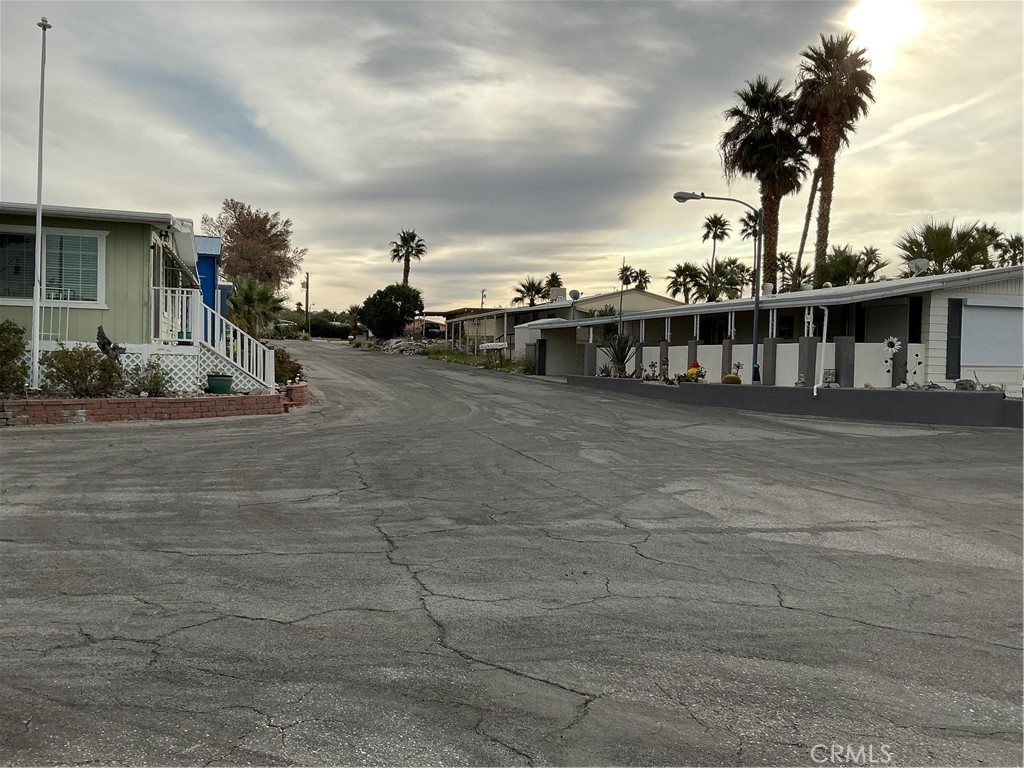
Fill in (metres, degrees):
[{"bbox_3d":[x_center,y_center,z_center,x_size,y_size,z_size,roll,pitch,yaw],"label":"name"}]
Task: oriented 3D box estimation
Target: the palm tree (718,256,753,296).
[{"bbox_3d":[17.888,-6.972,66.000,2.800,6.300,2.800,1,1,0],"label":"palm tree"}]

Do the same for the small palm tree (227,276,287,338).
[{"bbox_3d":[-10.824,-2.794,35.057,2.550,3.500,2.500,1,2,0],"label":"small palm tree"}]

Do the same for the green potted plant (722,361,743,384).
[{"bbox_3d":[6.336,-0.330,23.800,0.500,0.660,0.560,1,1,-21],"label":"green potted plant"}]

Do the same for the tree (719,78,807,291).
[{"bbox_3d":[13.240,-8.073,43.261,4.600,16.000,4.500,1,2,0],"label":"tree"}]

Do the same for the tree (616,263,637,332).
[{"bbox_3d":[15.797,-10.345,115.204,2.800,12.500,2.800,1,2,0],"label":"tree"}]

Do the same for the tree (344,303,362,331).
[{"bbox_3d":[-16.733,-6.959,88.000,2.100,3.400,2.100,1,1,0],"label":"tree"}]

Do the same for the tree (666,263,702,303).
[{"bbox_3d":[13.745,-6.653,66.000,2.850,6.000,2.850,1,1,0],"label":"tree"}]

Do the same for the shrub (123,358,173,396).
[{"bbox_3d":[-6.171,-0.128,14.100,0.820,0.680,0.750,1,1,-19],"label":"shrub"}]

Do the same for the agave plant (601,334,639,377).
[{"bbox_3d":[4.388,-1.132,33.500,1.600,1.739,1.600,1,2,0],"label":"agave plant"}]

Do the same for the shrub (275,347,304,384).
[{"bbox_3d":[-4.722,-0.391,17.500,0.750,0.780,0.750,1,1,-19],"label":"shrub"}]

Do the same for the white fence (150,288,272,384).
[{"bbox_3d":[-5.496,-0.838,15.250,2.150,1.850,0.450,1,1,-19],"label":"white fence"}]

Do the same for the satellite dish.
[{"bbox_3d":[11.315,-3.228,23.000,0.600,0.514,0.500,2,2,37],"label":"satellite dish"}]

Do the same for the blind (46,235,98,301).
[{"bbox_3d":[-7.658,-2.025,14.400,0.840,1.120,0.060,1,1,-19],"label":"blind"}]

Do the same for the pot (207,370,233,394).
[{"bbox_3d":[-5.509,-0.019,15.600,0.485,0.414,0.485,1,2,0],"label":"pot"}]

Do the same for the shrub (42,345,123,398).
[{"bbox_3d":[-7.432,-0.233,14.300,1.400,0.898,1.250,1,2,0],"label":"shrub"}]

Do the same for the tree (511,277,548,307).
[{"bbox_3d":[1.466,-5.897,72.112,3.300,6.900,3.300,1,2,0],"label":"tree"}]

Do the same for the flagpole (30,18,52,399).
[{"bbox_3d":[-8.147,-3.092,14.296,0.240,6.385,0.240,2,2,0],"label":"flagpole"}]

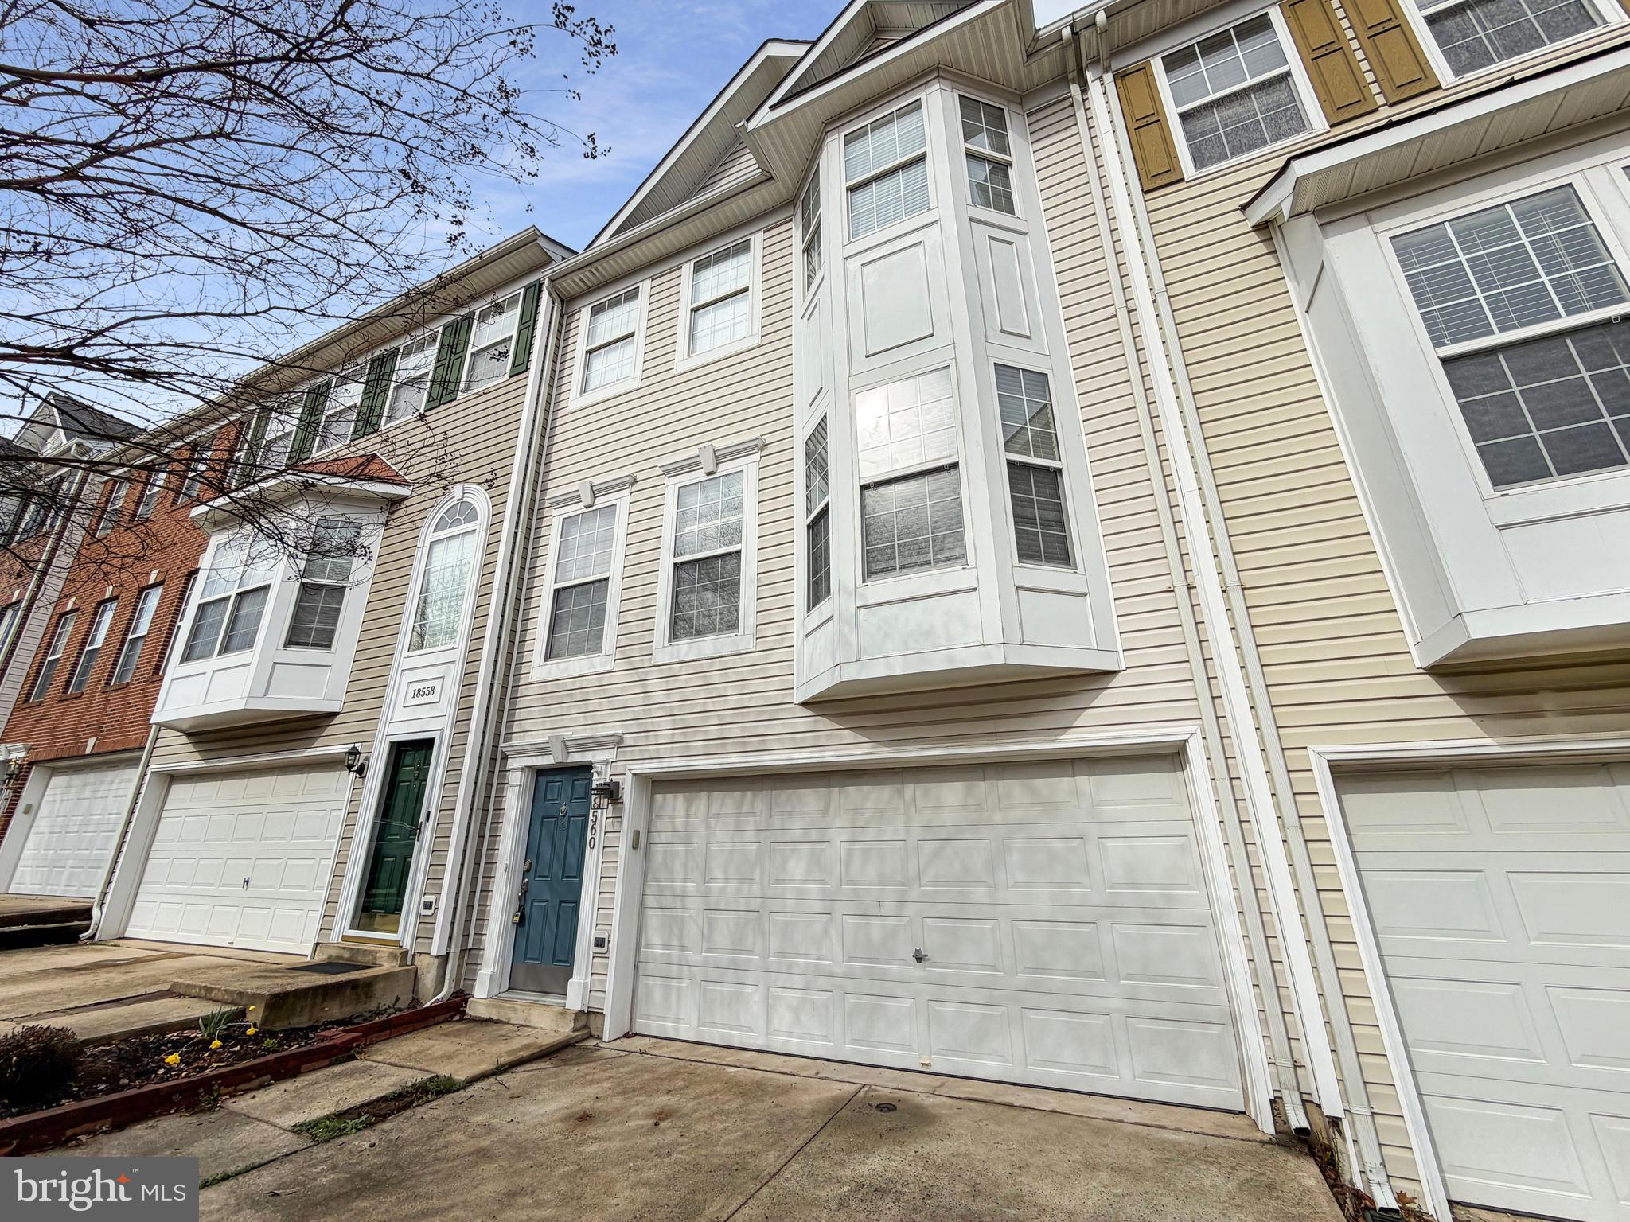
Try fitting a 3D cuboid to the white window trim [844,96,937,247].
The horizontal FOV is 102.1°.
[{"bbox_3d":[0.673,-4.205,6.244,0.860,1.540,0.100,-9,-22,23],"label":"white window trim"}]

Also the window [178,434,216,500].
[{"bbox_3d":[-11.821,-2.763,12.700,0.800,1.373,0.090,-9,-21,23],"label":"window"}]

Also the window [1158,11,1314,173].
[{"bbox_3d":[3.418,-4.273,5.417,0.810,1.420,0.100,-9,-22,23],"label":"window"}]

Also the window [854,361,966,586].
[{"bbox_3d":[0.738,-1.073,5.161,0.830,1.760,0.080,-9,-21,23],"label":"window"}]

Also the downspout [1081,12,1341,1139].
[{"bbox_3d":[2.592,-1.351,4.771,0.120,8.300,0.120,-9,-22,23],"label":"downspout"}]

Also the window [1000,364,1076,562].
[{"bbox_3d":[1.659,-1.140,5.018,0.483,1.712,0.080,6,-21,-19],"label":"window"}]

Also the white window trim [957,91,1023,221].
[{"bbox_3d":[1.617,-4.237,6.119,0.540,1.500,0.100,6,-21,-16],"label":"white window trim"}]

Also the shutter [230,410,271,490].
[{"bbox_3d":[-9.499,-2.789,11.129,0.360,1.500,0.050,-9,-22,23],"label":"shutter"}]

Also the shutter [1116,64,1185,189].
[{"bbox_3d":[2.827,-4.129,5.587,0.292,1.449,0.040,-9,-21,23],"label":"shutter"}]

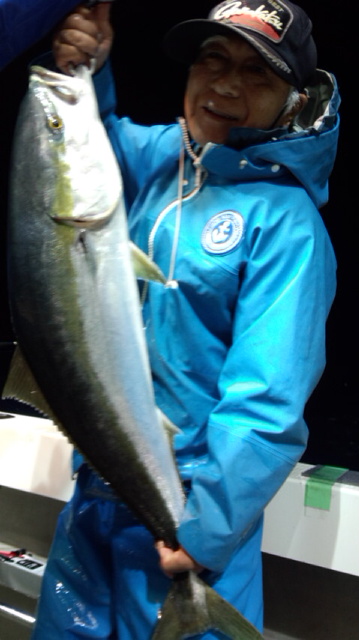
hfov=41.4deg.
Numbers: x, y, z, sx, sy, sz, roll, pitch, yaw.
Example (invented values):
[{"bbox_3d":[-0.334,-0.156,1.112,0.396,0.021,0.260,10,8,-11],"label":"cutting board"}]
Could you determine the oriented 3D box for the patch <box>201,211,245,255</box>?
[{"bbox_3d":[0.073,-0.147,0.800,0.082,0.082,0.008,24,-1,39],"label":"patch"}]

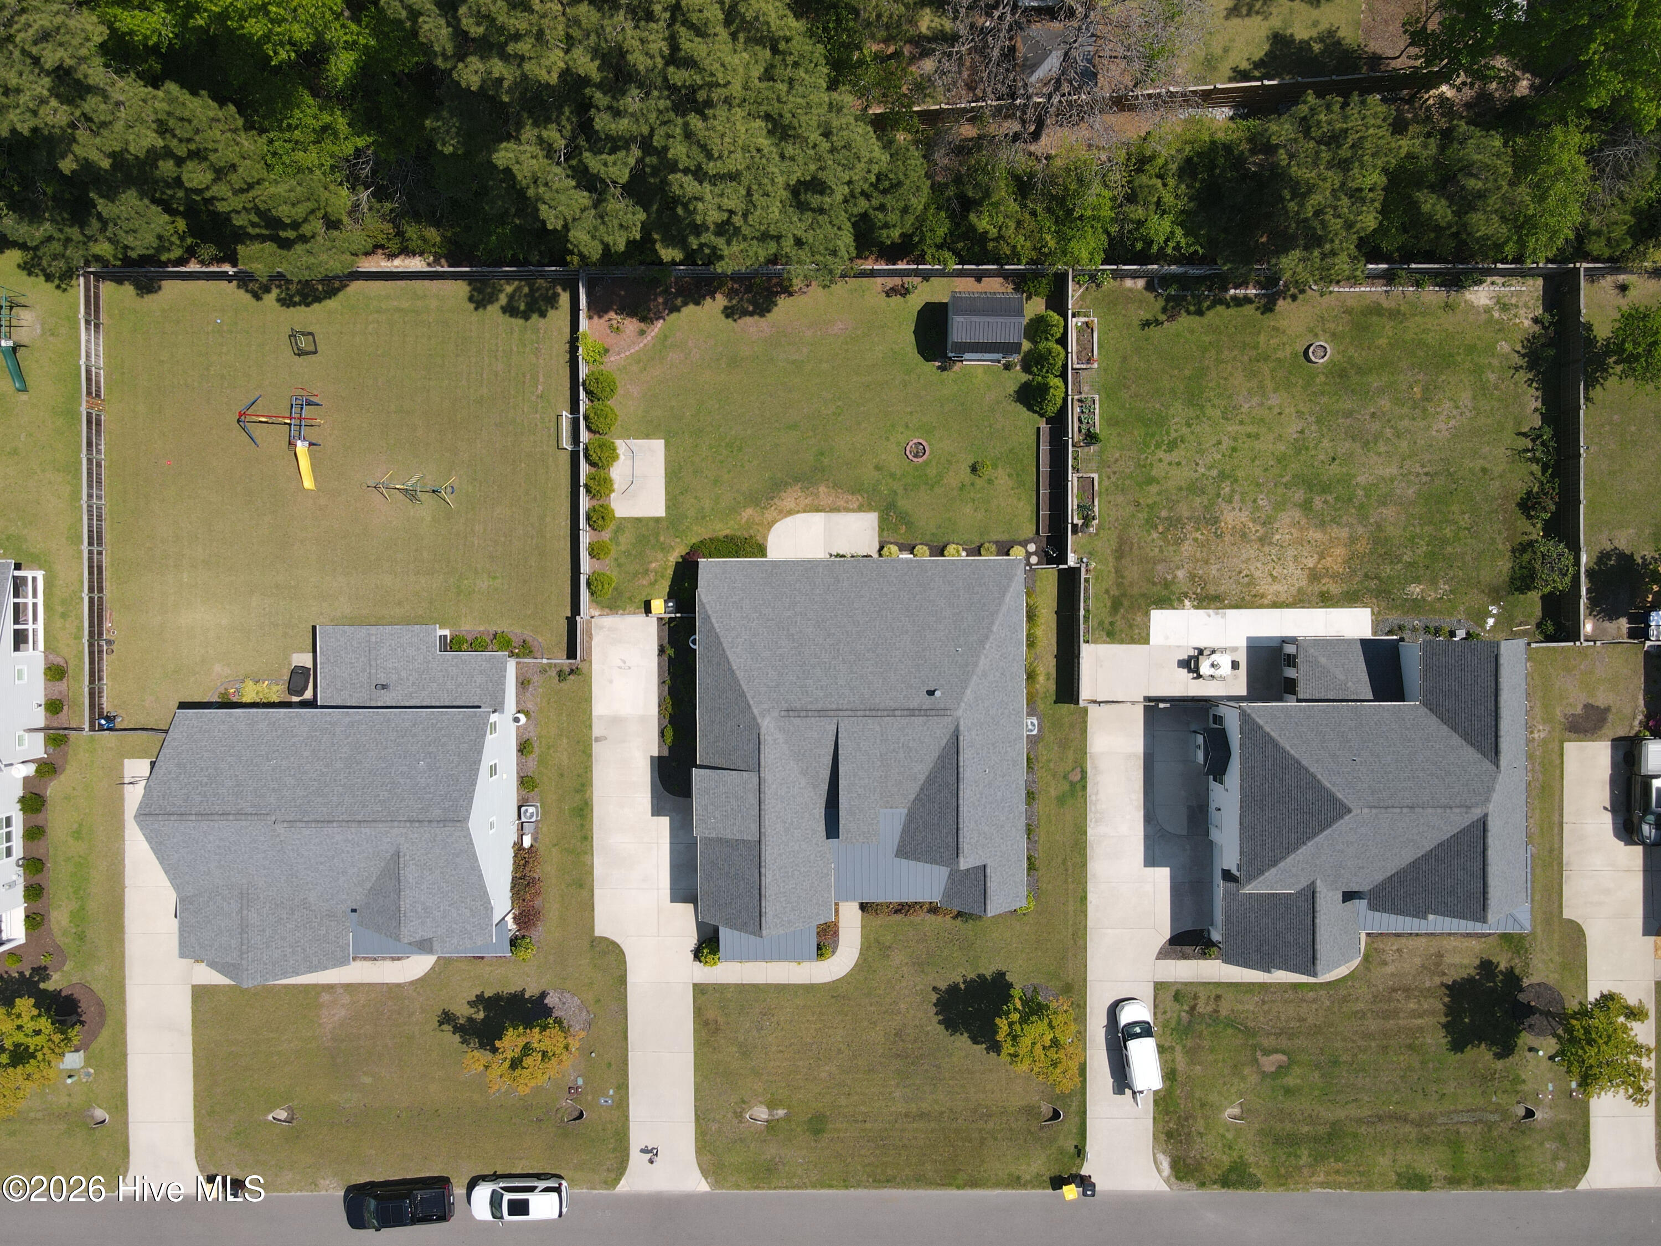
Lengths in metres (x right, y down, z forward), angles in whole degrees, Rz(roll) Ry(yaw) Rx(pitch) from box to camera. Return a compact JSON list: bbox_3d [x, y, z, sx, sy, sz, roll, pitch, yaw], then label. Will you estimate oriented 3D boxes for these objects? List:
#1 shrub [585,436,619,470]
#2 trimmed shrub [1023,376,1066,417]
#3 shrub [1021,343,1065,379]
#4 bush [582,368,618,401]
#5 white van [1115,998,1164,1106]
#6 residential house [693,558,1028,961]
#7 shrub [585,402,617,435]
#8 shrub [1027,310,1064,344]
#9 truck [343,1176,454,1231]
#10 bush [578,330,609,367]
[{"bbox_3d":[-12.606,-9.383,63.569,1.939,1.550,1.795,0,91,0],"label":"shrub"},{"bbox_3d":[11.904,-12.441,63.455,2.077,1.900,2.291,0,91,0],"label":"trimmed shrub"},{"bbox_3d":[11.928,-14.543,63.580,2.081,1.600,1.938,0,91,0],"label":"shrub"},{"bbox_3d":[-12.651,-13.117,63.525,1.903,1.550,1.831,0,91,0],"label":"bush"},{"bbox_3d":[17.152,23.354,63.919,1.840,1.860,4.720,-10,91,0],"label":"white van"},{"bbox_3d":[1.676,7.357,60.698,17.136,7.800,21.463,0,91,0],"label":"residential house"},{"bbox_3d":[-12.638,-11.295,63.546,1.867,1.550,1.903,0,91,0],"label":"shrub"},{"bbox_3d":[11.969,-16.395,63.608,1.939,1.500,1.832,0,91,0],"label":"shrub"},{"bbox_3d":[-23.927,32.279,63.832,5.880,1.930,2.080,-5,91,0],"label":"truck"},{"bbox_3d":[-13.040,-15.091,63.325,1.683,1.900,1.933,0,91,0],"label":"bush"}]

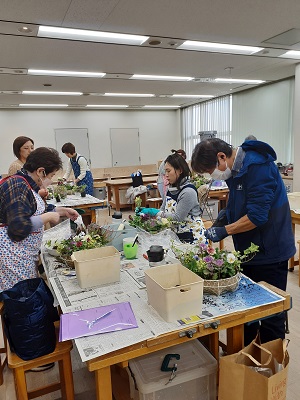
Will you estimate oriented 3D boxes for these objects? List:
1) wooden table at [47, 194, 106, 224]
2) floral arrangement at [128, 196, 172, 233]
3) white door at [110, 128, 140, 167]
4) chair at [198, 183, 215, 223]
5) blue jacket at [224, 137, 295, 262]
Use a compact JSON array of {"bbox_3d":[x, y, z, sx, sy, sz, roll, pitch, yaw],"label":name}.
[{"bbox_3d":[-1.354,0.321,4.988,0.920,0.665,1.800,-7,10,-23],"label":"wooden table"},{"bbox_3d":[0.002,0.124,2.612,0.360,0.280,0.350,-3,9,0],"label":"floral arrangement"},{"bbox_3d":[-0.733,-1.231,10.076,0.970,2.090,0.070,-7,10,-23],"label":"white door"},{"bbox_3d":[0.777,0.121,5.140,0.460,0.790,0.480,-9,11,-34],"label":"chair"},{"bbox_3d":[0.598,0.026,1.730,0.420,0.670,0.500,-3,9,3],"label":"blue jacket"}]

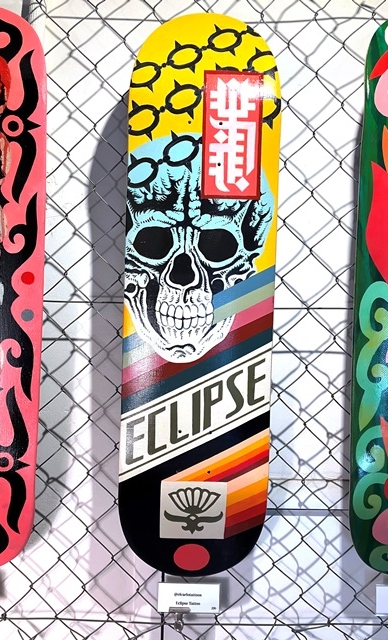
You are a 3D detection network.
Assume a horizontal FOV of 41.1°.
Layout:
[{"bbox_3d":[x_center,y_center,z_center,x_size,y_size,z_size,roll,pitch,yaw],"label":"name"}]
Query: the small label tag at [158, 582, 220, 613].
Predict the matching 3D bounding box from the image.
[{"bbox_3d":[-0.007,0.403,0.750,0.089,0.044,0.003,2,3,1],"label":"small label tag"}]

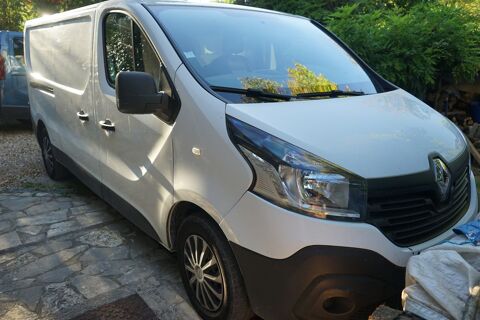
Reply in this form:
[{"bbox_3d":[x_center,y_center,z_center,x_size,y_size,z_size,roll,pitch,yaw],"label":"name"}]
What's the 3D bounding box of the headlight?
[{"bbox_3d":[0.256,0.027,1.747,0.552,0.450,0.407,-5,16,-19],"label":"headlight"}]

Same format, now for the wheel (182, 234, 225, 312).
[{"bbox_3d":[-0.174,0.647,2.200,0.150,0.435,0.435,-11,19,-35],"label":"wheel"}]

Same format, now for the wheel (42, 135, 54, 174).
[{"bbox_3d":[-2.397,-0.081,4.806,0.160,0.430,0.430,-12,20,-38],"label":"wheel"}]

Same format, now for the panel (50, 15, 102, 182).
[{"bbox_3d":[-1.425,-0.531,3.349,0.200,1.410,1.180,-12,20,-38],"label":"panel"}]

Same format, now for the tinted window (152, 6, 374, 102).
[{"bbox_3d":[0.352,-0.725,2.498,1.550,0.200,1.080,-12,49,-38],"label":"tinted window"}]

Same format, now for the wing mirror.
[{"bbox_3d":[-0.526,-0.348,2.042,0.250,0.270,0.230,-12,20,-38],"label":"wing mirror"}]

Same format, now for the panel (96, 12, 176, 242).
[{"bbox_3d":[-0.686,-0.261,2.495,0.200,1.460,1.220,-12,20,-38],"label":"panel"}]

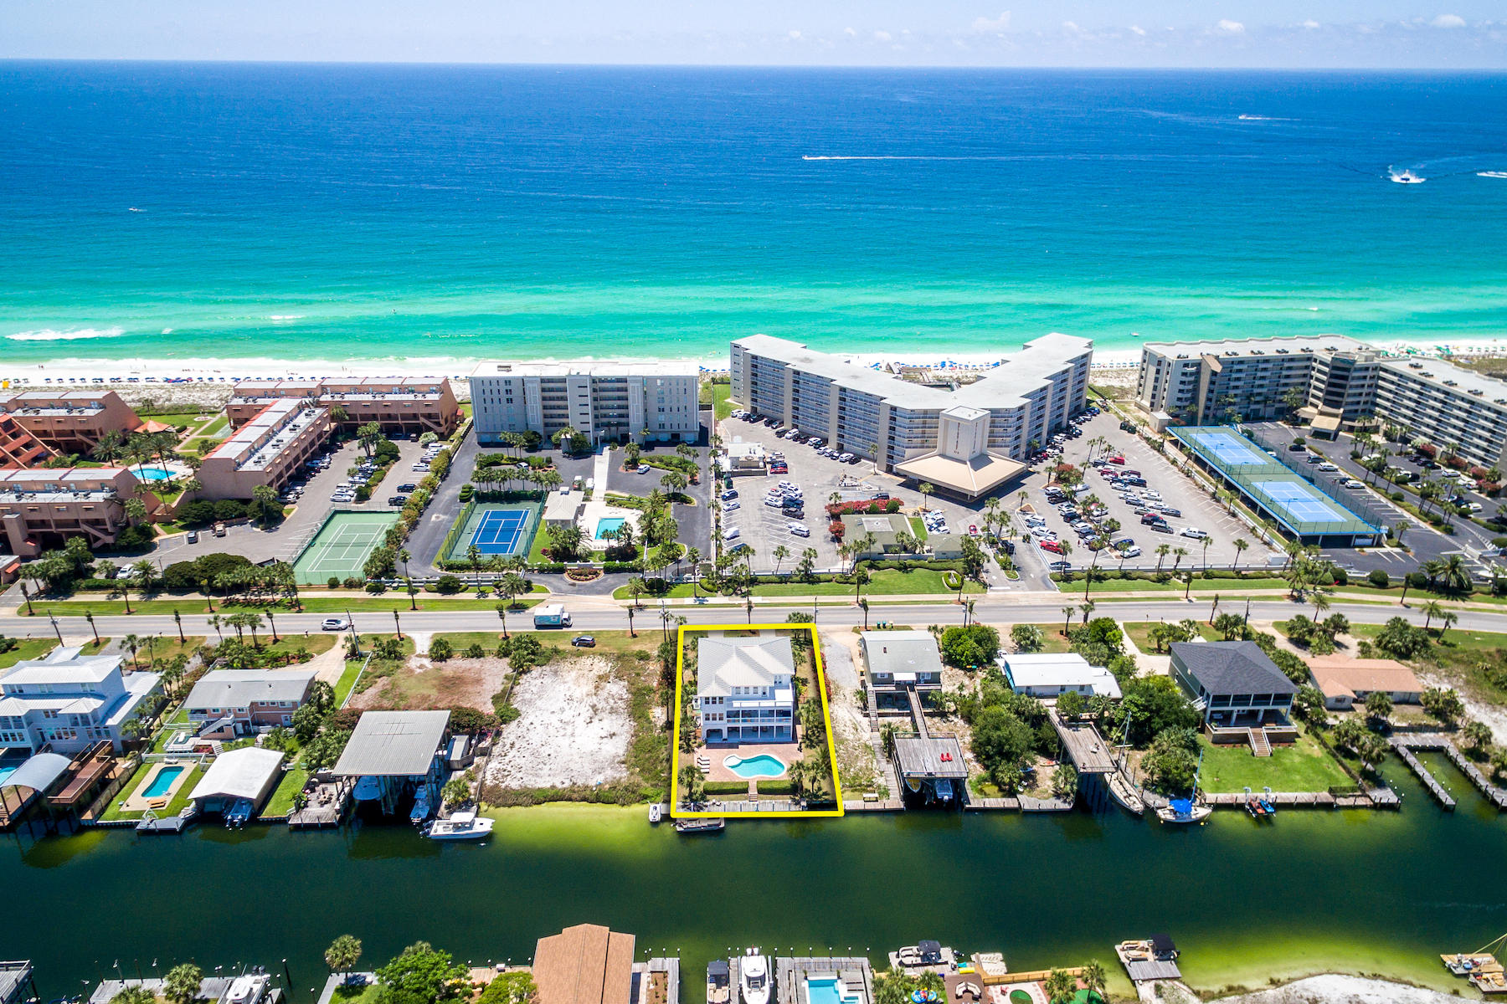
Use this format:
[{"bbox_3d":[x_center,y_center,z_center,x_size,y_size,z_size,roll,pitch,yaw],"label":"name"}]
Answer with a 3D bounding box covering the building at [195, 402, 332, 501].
[{"bbox_3d":[-140.900,-15.950,242.090,20.000,12.300,48.000,-2,28,-4],"label":"building"}]

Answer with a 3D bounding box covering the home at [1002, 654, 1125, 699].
[{"bbox_3d":[57.980,33.160,159.090,19.000,4.500,11.600,0,28,-1],"label":"home"}]

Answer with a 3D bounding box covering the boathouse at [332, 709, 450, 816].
[{"bbox_3d":[-58.280,42.660,137.940,14.800,8.300,14.400,-1,28,-2],"label":"boathouse"}]

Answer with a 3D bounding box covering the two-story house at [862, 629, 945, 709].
[{"bbox_3d":[27.800,30.810,158.980,13.100,9.000,13.000,0,28,-1],"label":"two-story house"}]

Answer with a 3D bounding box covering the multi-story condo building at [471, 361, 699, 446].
[{"bbox_3d":[-50.790,-31.410,261.790,69.000,22.500,15.800,0,28,-2],"label":"multi-story condo building"}]

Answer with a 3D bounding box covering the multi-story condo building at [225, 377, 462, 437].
[{"bbox_3d":[-131.300,-31.260,270.730,67.000,13.000,16.500,-1,28,-3],"label":"multi-story condo building"}]

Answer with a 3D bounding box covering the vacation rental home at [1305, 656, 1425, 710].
[{"bbox_3d":[114.580,33.950,158.180,18.800,4.600,12.000,1,28,1],"label":"vacation rental home"}]

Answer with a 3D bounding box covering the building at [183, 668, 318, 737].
[{"bbox_3d":[-89.240,35.340,150.130,19.800,7.200,10.800,-1,28,-2],"label":"building"}]

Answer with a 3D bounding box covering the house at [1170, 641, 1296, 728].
[{"bbox_3d":[88.390,32.630,155.210,16.300,9.000,15.200,-1,28,-2],"label":"house"}]

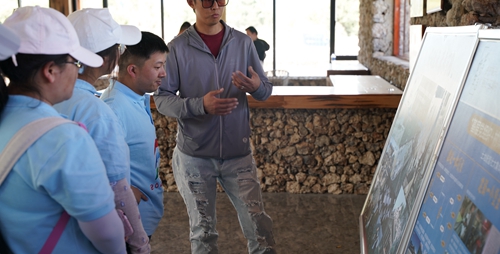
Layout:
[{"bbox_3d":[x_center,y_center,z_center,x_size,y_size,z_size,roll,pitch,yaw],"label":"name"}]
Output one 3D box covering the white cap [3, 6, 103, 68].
[{"bbox_3d":[-0.540,-0.244,1.910,0.270,0.150,0.180,2,6,-42],"label":"white cap"}]

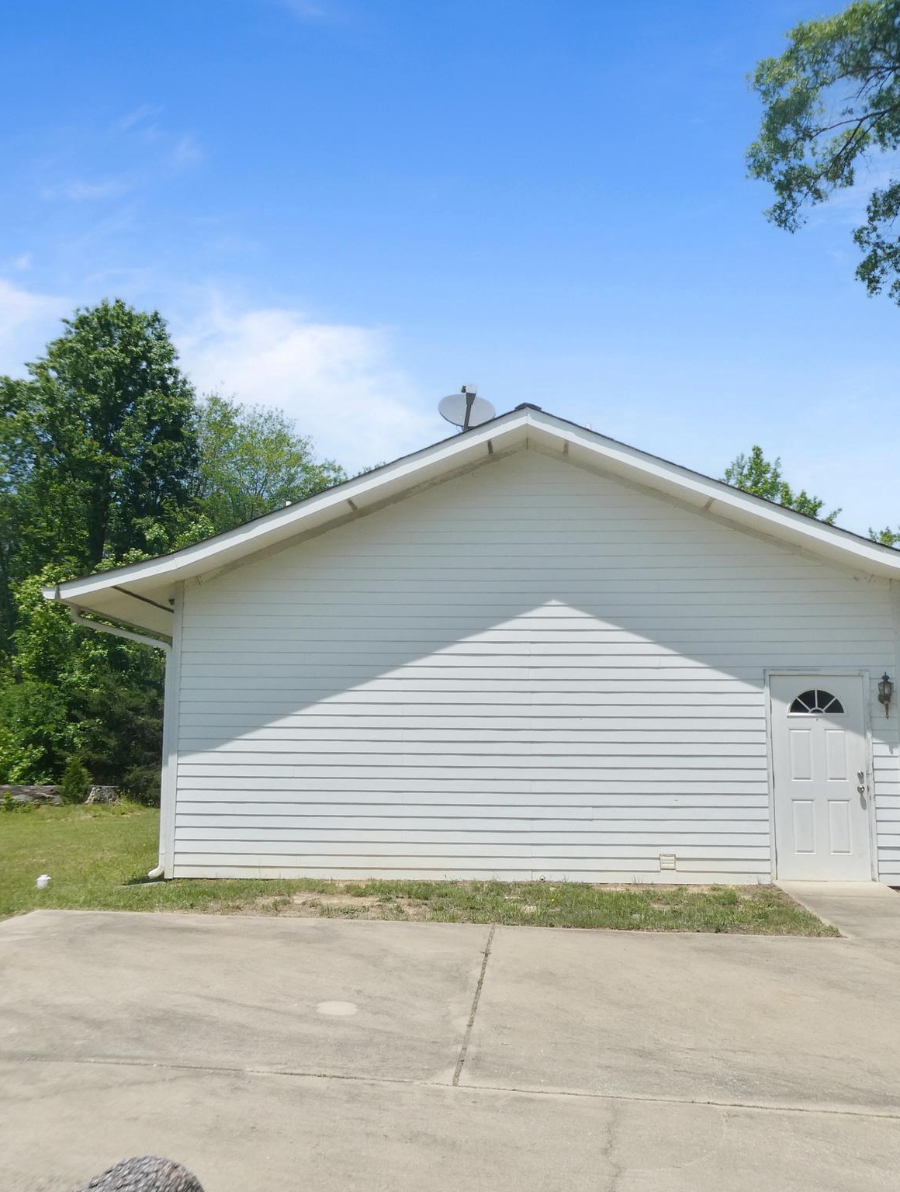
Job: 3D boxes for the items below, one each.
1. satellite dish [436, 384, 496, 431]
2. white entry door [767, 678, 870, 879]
[{"bbox_3d":[0.176,-1.979,11.987,0.600,0.560,0.550,0,-6,0],"label":"satellite dish"},{"bbox_3d":[3.696,1.808,10.971,0.920,2.030,0.050,0,-6,3],"label":"white entry door"}]

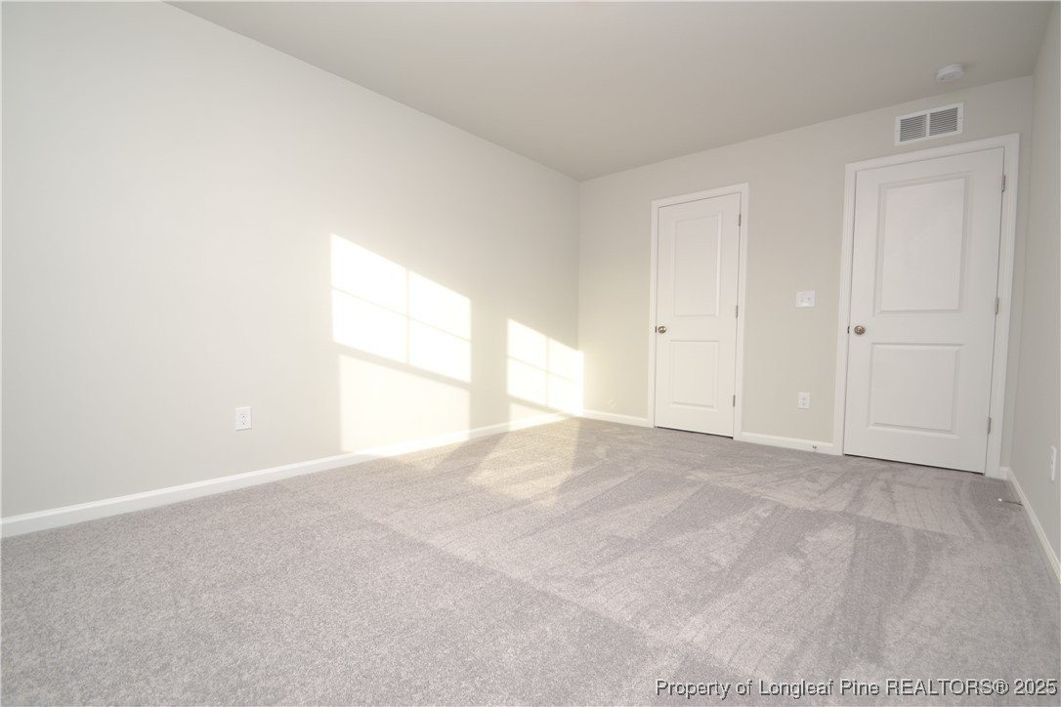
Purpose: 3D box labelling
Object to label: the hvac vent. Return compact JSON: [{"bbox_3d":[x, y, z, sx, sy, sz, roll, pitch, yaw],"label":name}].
[{"bbox_3d":[2.611,-1.502,2.902,0.338,0.196,0.016,3,3,38],"label":"hvac vent"}]

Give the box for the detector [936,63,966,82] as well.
[{"bbox_3d":[2.456,-1.635,2.583,0.120,0.042,0.120,3,3,38],"label":"detector"}]

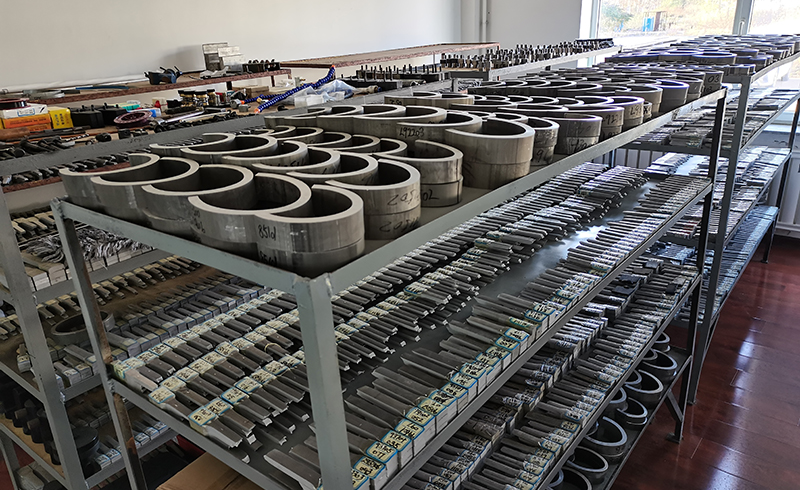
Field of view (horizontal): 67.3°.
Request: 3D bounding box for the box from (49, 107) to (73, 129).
[{"bbox_3d":[-1.037,-0.380,1.808,0.052,0.055,0.093,-20,26,-39],"label":"box"}]

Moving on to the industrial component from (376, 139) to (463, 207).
[{"bbox_3d":[0.053,-0.137,1.124,0.164,0.079,0.176,8,23,28],"label":"industrial component"}]

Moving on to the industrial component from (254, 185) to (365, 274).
[{"bbox_3d":[-0.104,-0.020,0.828,0.138,0.079,0.168,8,23,28],"label":"industrial component"}]

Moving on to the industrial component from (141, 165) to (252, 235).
[{"bbox_3d":[-0.319,-0.070,1.002,0.178,0.079,0.190,8,23,28],"label":"industrial component"}]

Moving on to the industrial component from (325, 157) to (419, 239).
[{"bbox_3d":[-0.020,-0.075,0.966,0.131,0.079,0.188,8,23,28],"label":"industrial component"}]

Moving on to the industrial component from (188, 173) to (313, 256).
[{"bbox_3d":[-0.199,-0.040,0.899,0.185,0.079,0.201,8,23,28],"label":"industrial component"}]

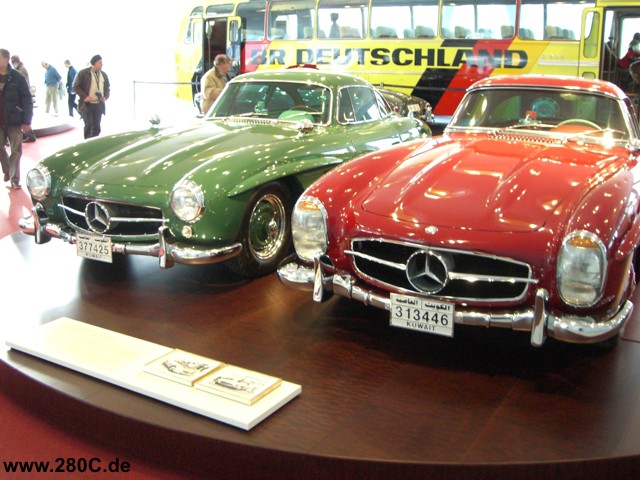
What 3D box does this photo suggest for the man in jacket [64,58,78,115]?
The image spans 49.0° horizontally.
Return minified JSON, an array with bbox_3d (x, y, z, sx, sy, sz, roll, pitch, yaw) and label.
[{"bbox_3d":[-7.010,-4.263,19.900,0.600,1.670,0.500,-4,15,-17],"label":"man in jacket"}]

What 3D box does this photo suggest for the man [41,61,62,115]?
[{"bbox_3d":[-7.781,-4.391,20.400,0.650,1.600,0.520,-3,15,-14],"label":"man"}]

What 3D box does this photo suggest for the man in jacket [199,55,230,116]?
[{"bbox_3d":[-1.532,-1.920,10.500,0.500,1.710,0.550,7,16,26],"label":"man in jacket"}]

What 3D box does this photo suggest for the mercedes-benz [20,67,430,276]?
[{"bbox_3d":[-0.263,-0.774,6.095,1.790,1.300,4.520,8,16,29],"label":"mercedes-benz"}]

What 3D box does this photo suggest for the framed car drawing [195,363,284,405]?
[{"bbox_3d":[-0.350,0.625,3.038,0.300,0.025,0.220,9,17,30],"label":"framed car drawing"}]

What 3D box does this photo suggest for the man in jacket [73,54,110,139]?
[{"bbox_3d":[-3.563,-2.078,11.100,0.620,1.720,0.420,-10,18,-36],"label":"man in jacket"}]

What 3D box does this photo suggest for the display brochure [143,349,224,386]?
[{"bbox_3d":[-0.618,0.581,3.206,0.300,0.025,0.220,9,17,30],"label":"display brochure"}]

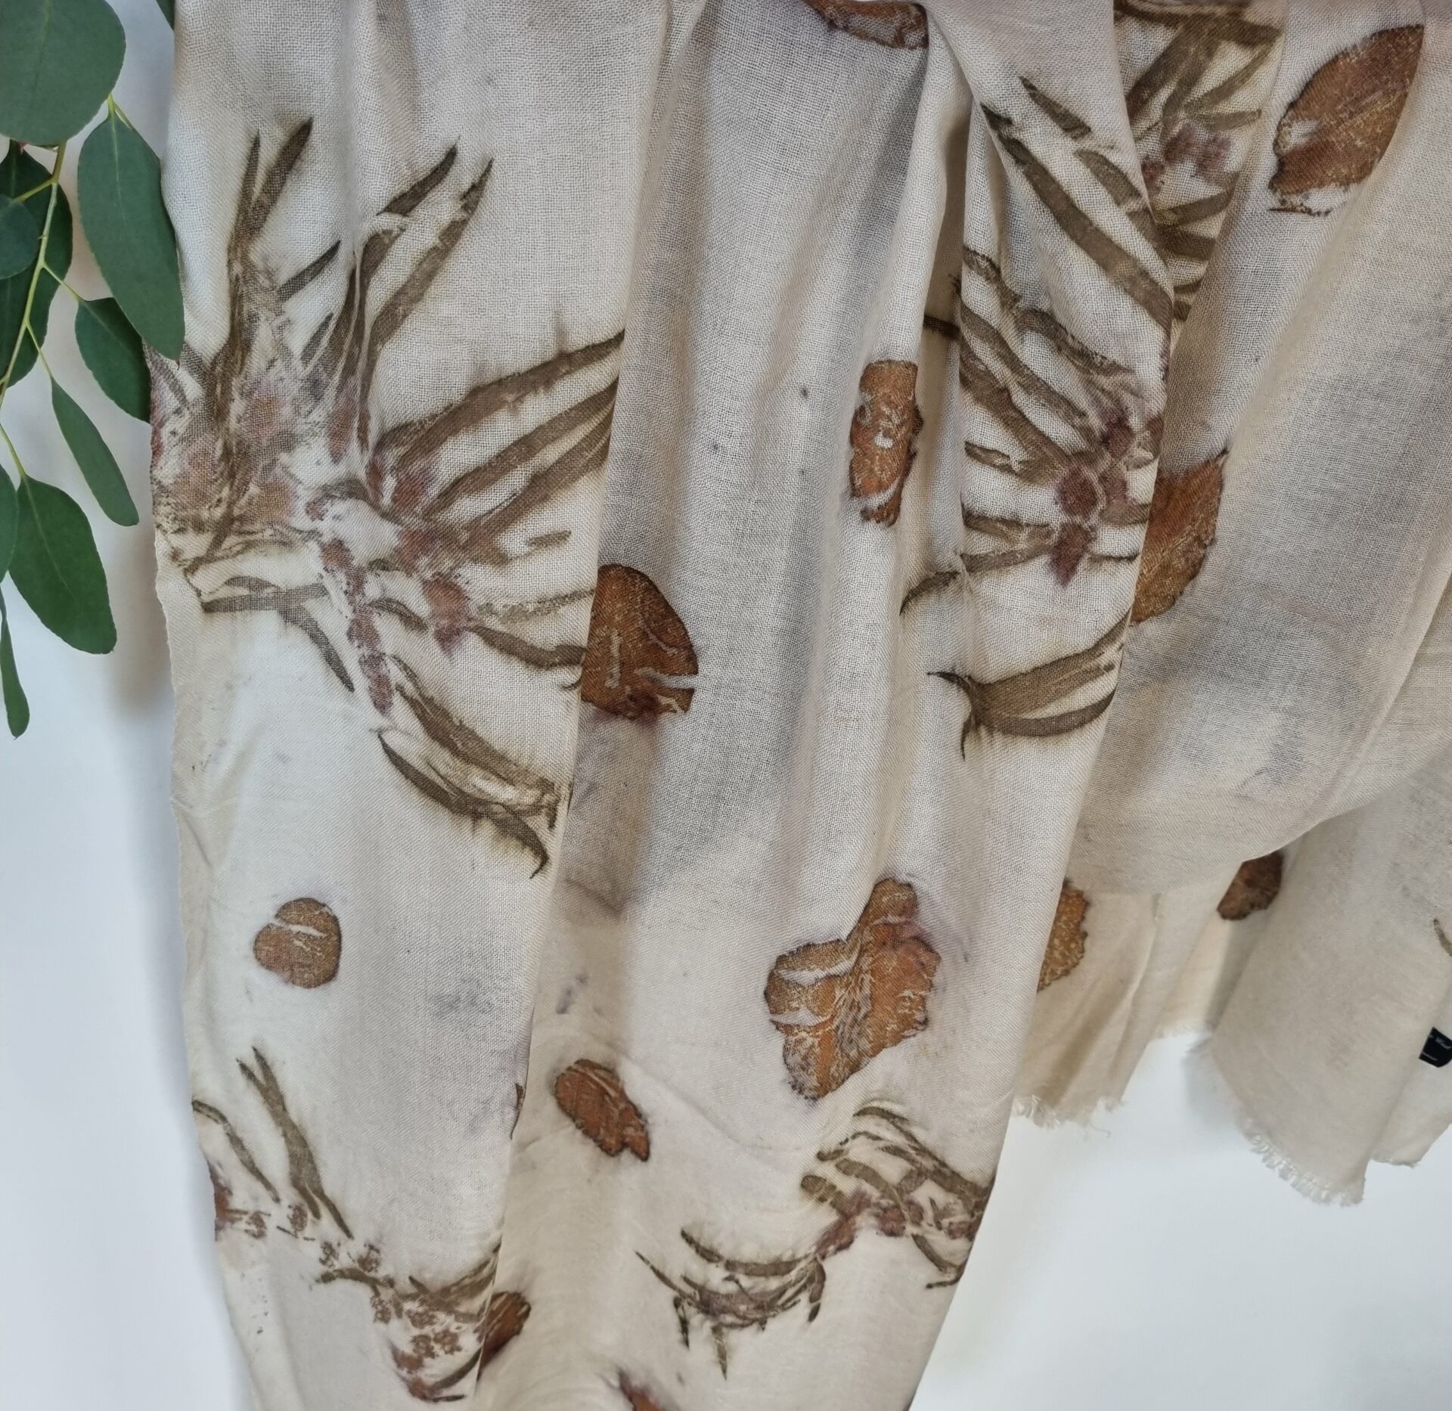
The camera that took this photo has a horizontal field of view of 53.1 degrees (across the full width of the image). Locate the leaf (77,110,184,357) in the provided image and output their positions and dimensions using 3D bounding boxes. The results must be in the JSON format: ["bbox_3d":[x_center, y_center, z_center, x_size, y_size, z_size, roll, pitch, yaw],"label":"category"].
[{"bbox_3d":[-0.187,-0.147,0.460,0.028,0.075,0.016,-11,20,-12],"label":"leaf"}]

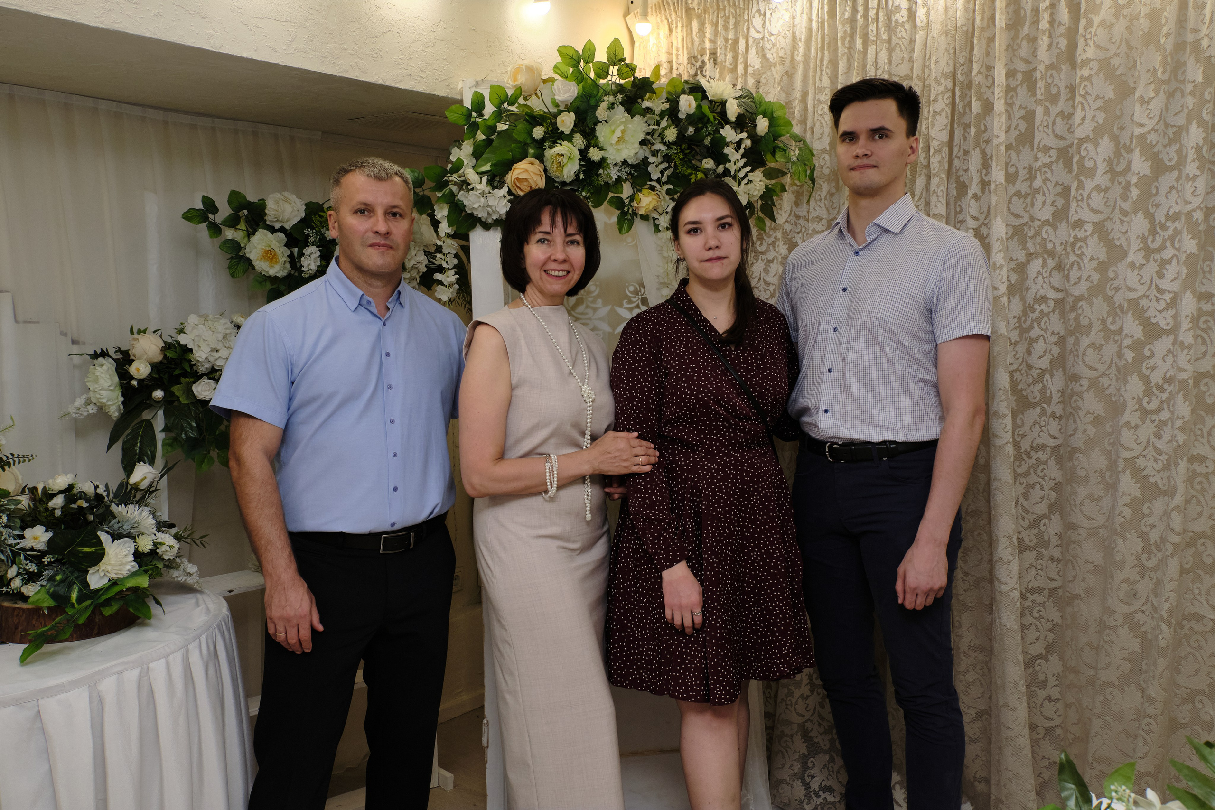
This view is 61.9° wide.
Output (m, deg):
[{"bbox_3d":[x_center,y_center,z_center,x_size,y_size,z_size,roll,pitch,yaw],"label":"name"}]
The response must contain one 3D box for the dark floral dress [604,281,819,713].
[{"bbox_3d":[0.217,0.174,2.150,0.430,0.885,0.310,-2,5,-11],"label":"dark floral dress"}]

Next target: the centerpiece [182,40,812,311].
[{"bbox_3d":[-0.275,-0.577,2.560,1.550,0.650,0.450,-2,5,-6],"label":"centerpiece"}]

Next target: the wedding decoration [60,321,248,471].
[{"bbox_3d":[-1.047,-0.026,2.400,0.460,0.370,0.330,-3,5,-18],"label":"wedding decoration"}]

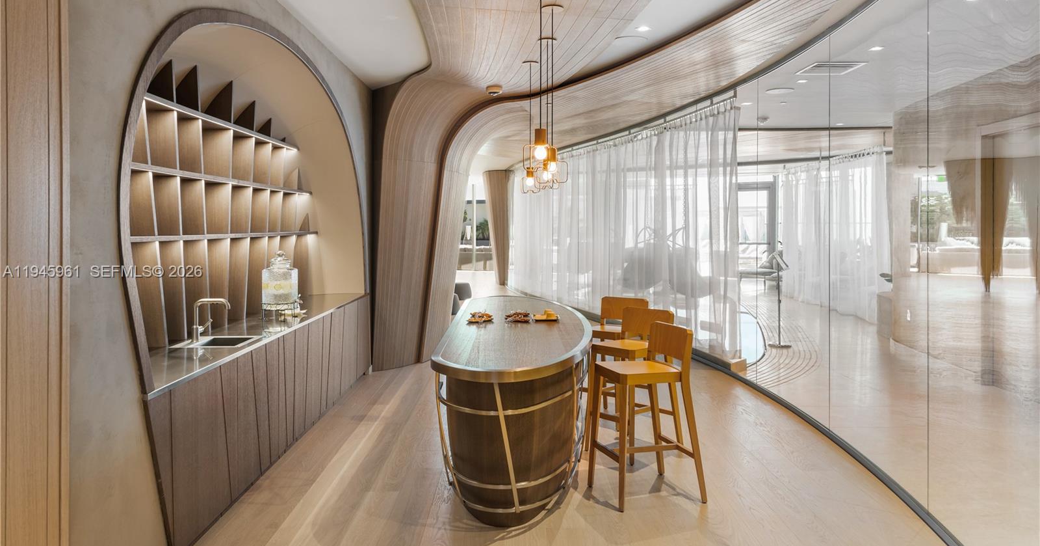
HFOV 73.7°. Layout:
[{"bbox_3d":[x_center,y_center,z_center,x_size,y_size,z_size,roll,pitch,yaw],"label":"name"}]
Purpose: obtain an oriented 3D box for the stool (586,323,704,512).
[{"bbox_3d":[0.767,0.845,4.241,0.569,1.020,0.500,-1,4,-20],"label":"stool"}]

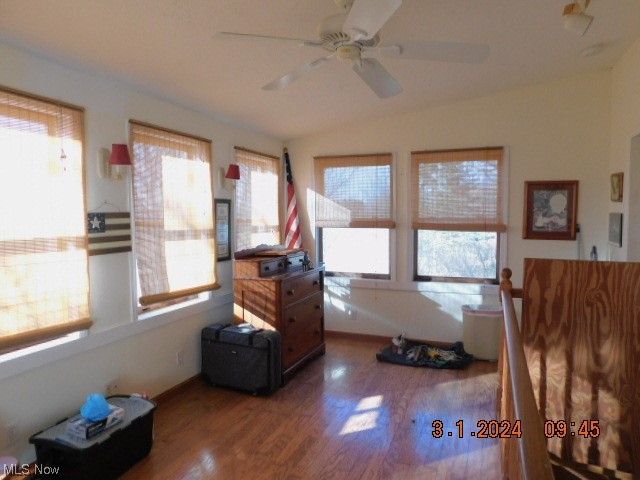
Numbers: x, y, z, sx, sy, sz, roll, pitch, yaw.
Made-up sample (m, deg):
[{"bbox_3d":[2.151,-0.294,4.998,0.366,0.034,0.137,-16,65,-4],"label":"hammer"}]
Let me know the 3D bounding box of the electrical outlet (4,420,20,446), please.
[{"bbox_3d":[-1.662,1.049,2.303,0.012,0.115,0.072,1,3,23],"label":"electrical outlet"}]

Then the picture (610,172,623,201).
[{"bbox_3d":[2.467,-0.434,3.534,0.025,0.234,0.377,1,4,24],"label":"picture"}]

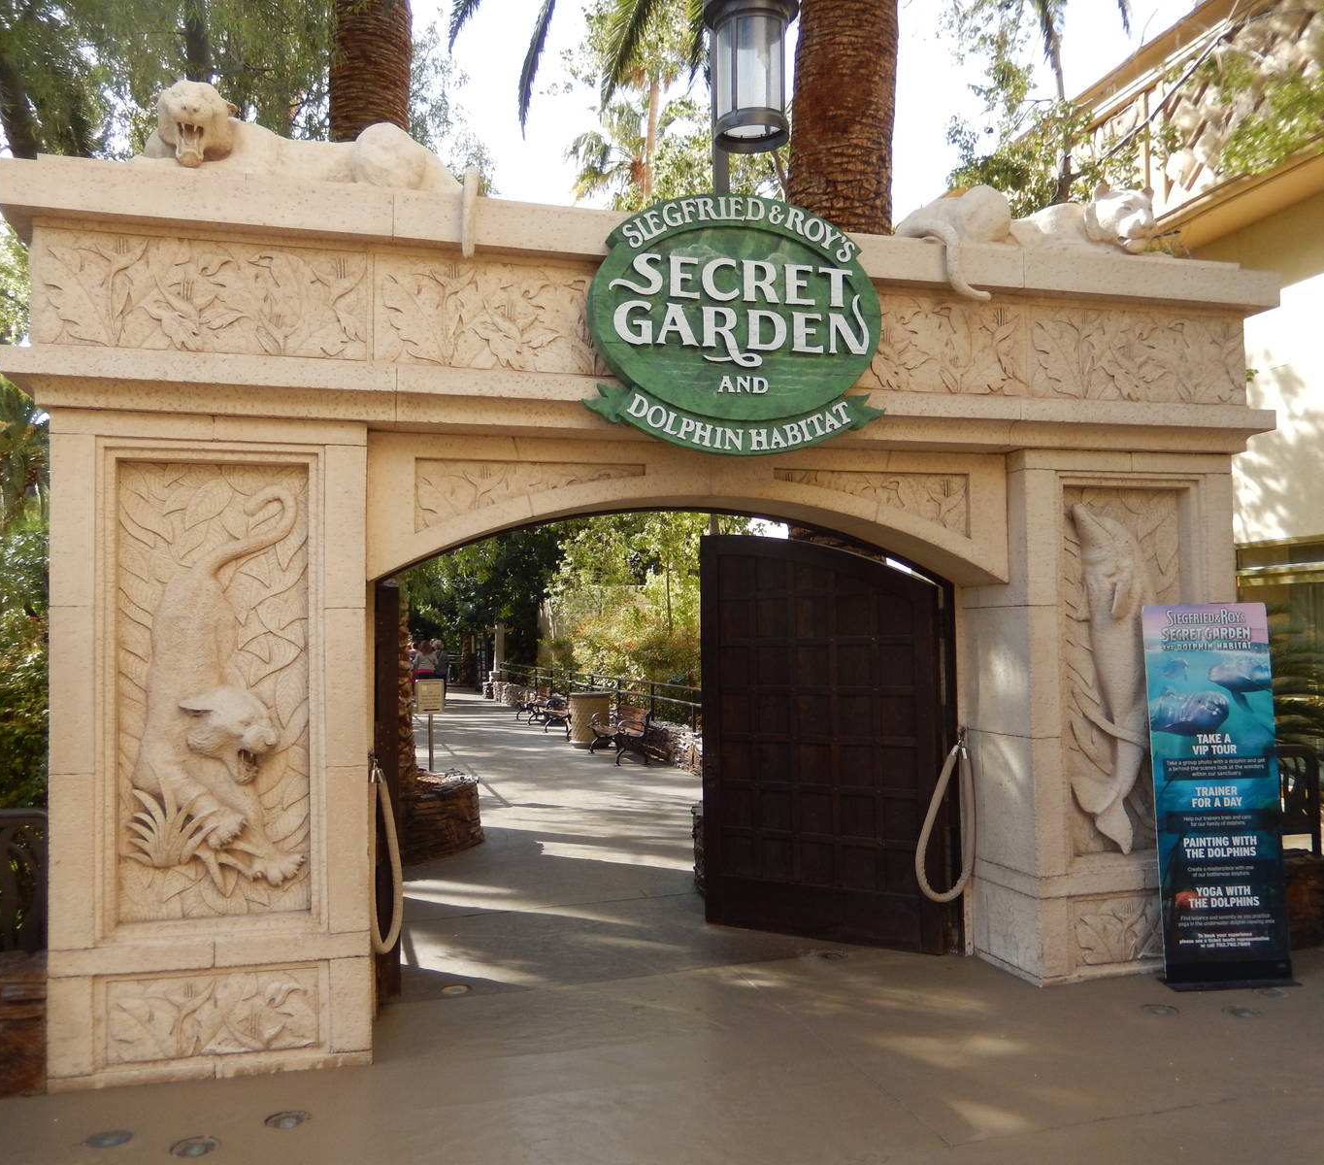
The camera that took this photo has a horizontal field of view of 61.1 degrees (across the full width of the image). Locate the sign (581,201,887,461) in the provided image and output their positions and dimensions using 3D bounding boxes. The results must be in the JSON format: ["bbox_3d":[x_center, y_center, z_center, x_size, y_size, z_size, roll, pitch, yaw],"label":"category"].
[{"bbox_3d":[0.352,-1.155,4.984,1.410,1.170,0.130,0,-3,-15],"label":"sign"}]

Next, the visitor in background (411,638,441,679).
[{"bbox_3d":[-5.934,2.299,28.367,0.520,1.660,0.340,0,-3,-11],"label":"visitor in background"}]

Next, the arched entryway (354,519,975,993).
[{"bbox_3d":[0.204,0.775,5.479,3.120,2.420,0.600,0,-3,-15],"label":"arched entryway"}]

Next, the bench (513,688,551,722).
[{"bbox_3d":[-2.690,2.547,23.671,0.600,0.750,1.830,0,-3,-15],"label":"bench"}]

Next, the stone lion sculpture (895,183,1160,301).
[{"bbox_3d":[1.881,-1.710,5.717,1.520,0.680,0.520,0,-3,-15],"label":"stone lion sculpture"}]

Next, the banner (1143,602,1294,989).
[{"bbox_3d":[2.798,1.023,5.588,0.630,1.860,0.200,-1,-3,-3],"label":"banner"}]

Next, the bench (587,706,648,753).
[{"bbox_3d":[-0.604,2.170,16.232,0.600,0.750,1.850,0,-3,-15],"label":"bench"}]

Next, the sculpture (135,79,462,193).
[{"bbox_3d":[-1.531,-1.832,4.807,1.320,0.480,0.500,0,-3,-15],"label":"sculpture"}]

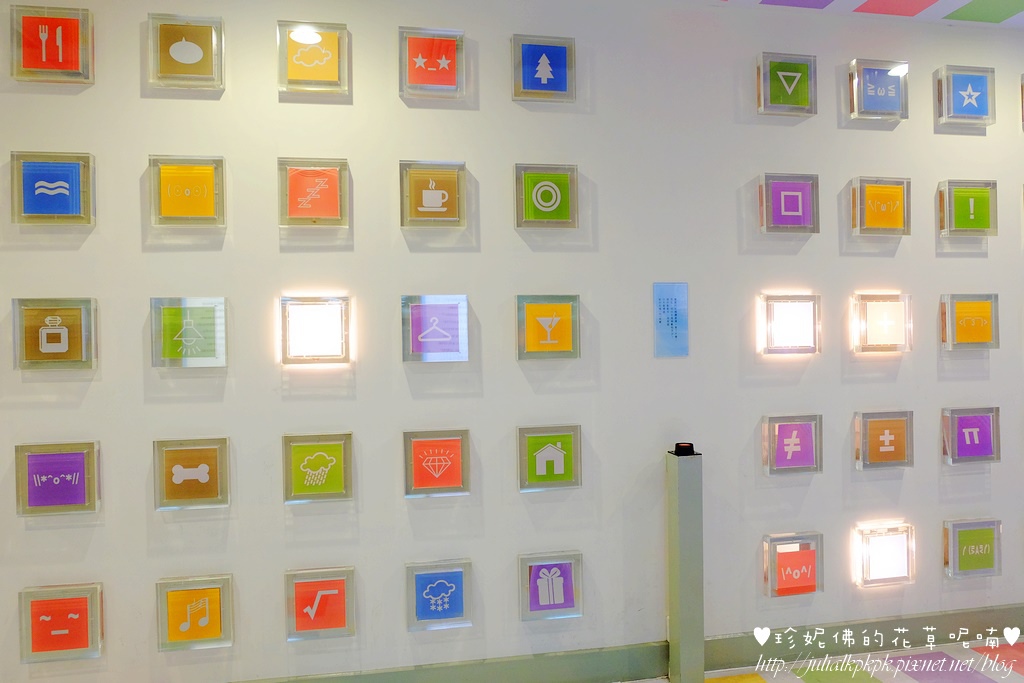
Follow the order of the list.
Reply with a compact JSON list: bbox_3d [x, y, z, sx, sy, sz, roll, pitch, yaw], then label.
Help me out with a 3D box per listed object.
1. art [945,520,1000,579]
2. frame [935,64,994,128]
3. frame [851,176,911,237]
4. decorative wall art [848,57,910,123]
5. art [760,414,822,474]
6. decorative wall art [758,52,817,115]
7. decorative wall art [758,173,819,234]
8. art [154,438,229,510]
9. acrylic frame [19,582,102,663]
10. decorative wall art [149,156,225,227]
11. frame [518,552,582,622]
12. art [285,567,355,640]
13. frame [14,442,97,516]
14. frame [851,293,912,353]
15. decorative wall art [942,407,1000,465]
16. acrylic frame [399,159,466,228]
[{"bbox_3d":[1.966,0.883,2.916,0.235,0.235,0.051,-1,0,-10],"label":"art"},{"bbox_3d":[1.959,-1.053,2.937,0.240,0.240,0.043,-1,0,-10],"label":"frame"},{"bbox_3d":[1.552,-0.562,2.864,0.240,0.240,0.043,-1,0,-10],"label":"frame"},{"bbox_3d":[1.523,-1.036,2.831,0.235,0.235,0.051,-1,0,-10],"label":"decorative wall art"},{"bbox_3d":[1.149,0.423,2.791,0.240,0.240,0.043,-1,0,-10],"label":"art"},{"bbox_3d":[1.128,-1.046,2.795,0.240,0.240,0.045,-1,0,-10],"label":"decorative wall art"},{"bbox_3d":[1.137,-0.559,2.796,0.240,0.240,0.045,-1,0,-10],"label":"decorative wall art"},{"bbox_3d":[-1.120,0.464,2.400,0.240,0.240,0.045,-1,0,-10],"label":"art"},{"bbox_3d":[-1.531,0.959,2.327,0.240,0.240,0.045,-1,0,-10],"label":"acrylic frame"},{"bbox_3d":[-1.133,-0.525,2.398,0.240,0.240,0.045,-1,0,-10],"label":"decorative wall art"},{"bbox_3d":[0.132,0.818,2.294,0.210,0.210,0.044,-1,0,-10],"label":"frame"},{"bbox_3d":[-0.692,0.949,2.474,0.240,0.240,0.045,-1,0,-10],"label":"art"},{"bbox_3d":[-1.541,0.466,2.326,0.240,0.240,0.045,-1,0,-10],"label":"frame"},{"bbox_3d":[1.558,-0.077,2.864,0.240,0.240,0.043,-1,0,-10],"label":"frame"},{"bbox_3d":[1.984,0.405,2.944,0.240,0.240,0.045,-1,0,-10],"label":"decorative wall art"},{"bbox_3d":[-0.293,-0.542,2.536,0.240,0.240,0.043,-1,0,-10],"label":"acrylic frame"}]

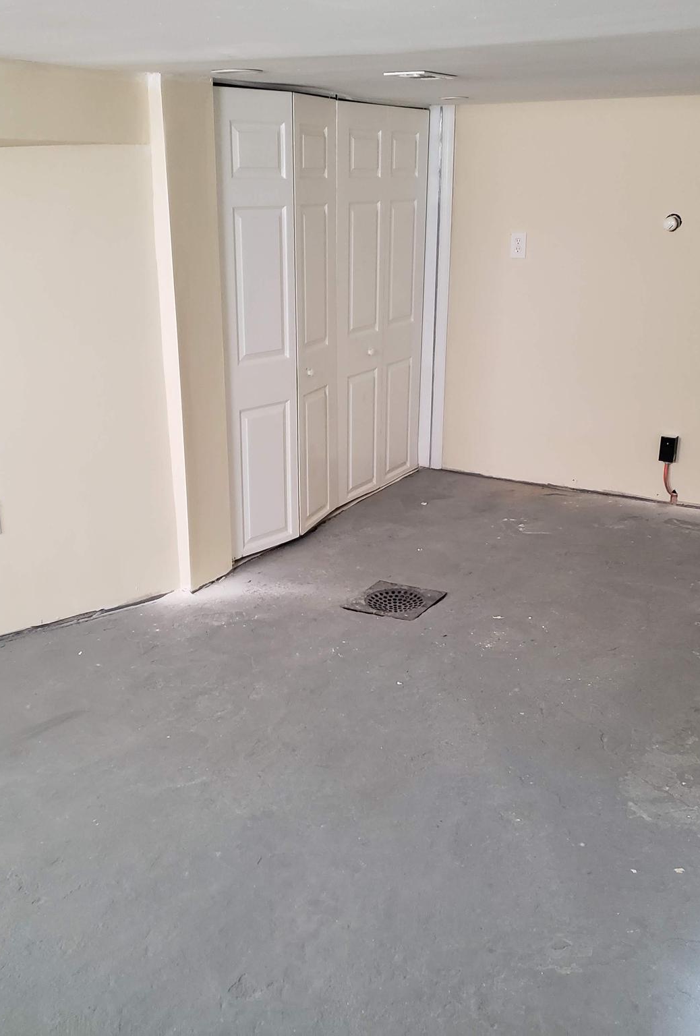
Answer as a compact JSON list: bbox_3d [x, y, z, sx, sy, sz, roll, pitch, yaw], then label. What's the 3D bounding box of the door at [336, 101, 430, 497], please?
[{"bbox_3d":[0.152,-1.046,5.131,0.035,1.855,0.824,12,22,31],"label":"door"}]

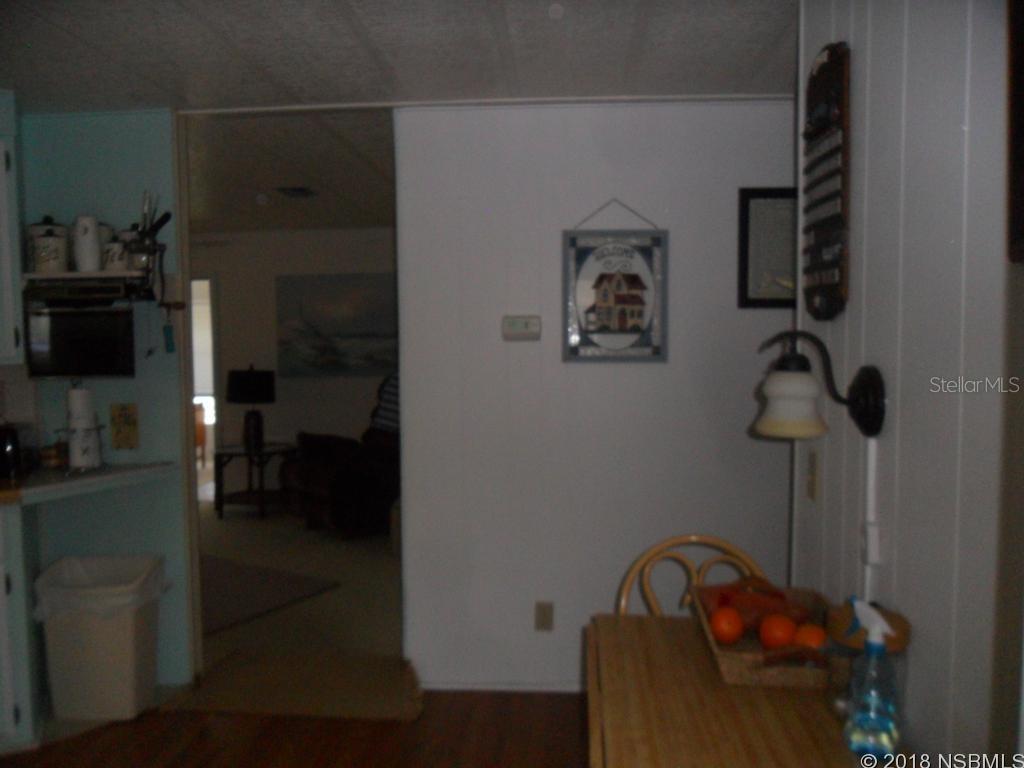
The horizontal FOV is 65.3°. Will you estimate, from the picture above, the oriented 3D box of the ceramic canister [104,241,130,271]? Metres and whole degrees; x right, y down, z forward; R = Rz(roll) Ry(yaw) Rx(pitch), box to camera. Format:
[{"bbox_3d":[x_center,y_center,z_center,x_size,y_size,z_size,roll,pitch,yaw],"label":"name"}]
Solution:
[{"bbox_3d":[-1.461,-0.476,2.949,0.086,0.131,0.086,-2,4,-20],"label":"ceramic canister"}]

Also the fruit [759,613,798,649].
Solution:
[{"bbox_3d":[0.537,0.497,1.611,0.075,0.073,0.075,0,4,4],"label":"fruit"}]

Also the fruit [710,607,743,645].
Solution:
[{"bbox_3d":[0.456,0.512,1.689,0.075,0.075,0.075,0,4,4],"label":"fruit"}]

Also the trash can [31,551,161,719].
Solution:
[{"bbox_3d":[-1.553,0.966,3.055,0.385,0.515,0.300,0,4,10],"label":"trash can"}]

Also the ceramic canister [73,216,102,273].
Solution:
[{"bbox_3d":[-1.548,-0.513,2.906,0.096,0.205,0.096,0,4,4],"label":"ceramic canister"}]

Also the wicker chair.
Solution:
[{"bbox_3d":[0.439,0.843,1.772,0.430,0.900,0.520,0,4,4],"label":"wicker chair"}]

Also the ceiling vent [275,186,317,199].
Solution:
[{"bbox_3d":[-1.276,-1.143,4.751,0.210,0.030,0.250,0,4,4],"label":"ceiling vent"}]

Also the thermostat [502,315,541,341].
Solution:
[{"bbox_3d":[0.036,-0.214,3.061,0.149,0.097,0.033,0,4,4],"label":"thermostat"}]

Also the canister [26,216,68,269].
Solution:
[{"bbox_3d":[-1.796,-0.533,3.095,0.136,0.232,0.136,-2,4,-20],"label":"canister"}]

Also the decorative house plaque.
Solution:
[{"bbox_3d":[0.391,-0.334,3.035,0.398,0.501,0.020,0,4,4],"label":"decorative house plaque"}]

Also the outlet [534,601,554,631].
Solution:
[{"bbox_3d":[0.127,0.914,3.138,0.071,0.114,0.010,0,4,4],"label":"outlet"}]

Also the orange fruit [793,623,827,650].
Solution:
[{"bbox_3d":[0.602,0.515,1.616,0.070,0.070,0.070,0,4,4],"label":"orange fruit"}]

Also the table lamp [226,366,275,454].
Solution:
[{"bbox_3d":[-2.024,0.198,6.195,0.360,0.670,0.330,0,4,4],"label":"table lamp"}]

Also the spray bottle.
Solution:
[{"bbox_3d":[0.572,0.450,1.261,0.093,0.247,0.072,1,4,18],"label":"spray bottle"}]

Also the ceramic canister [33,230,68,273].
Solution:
[{"bbox_3d":[-1.718,-0.492,2.976,0.108,0.163,0.108,-2,4,-20],"label":"ceramic canister"}]

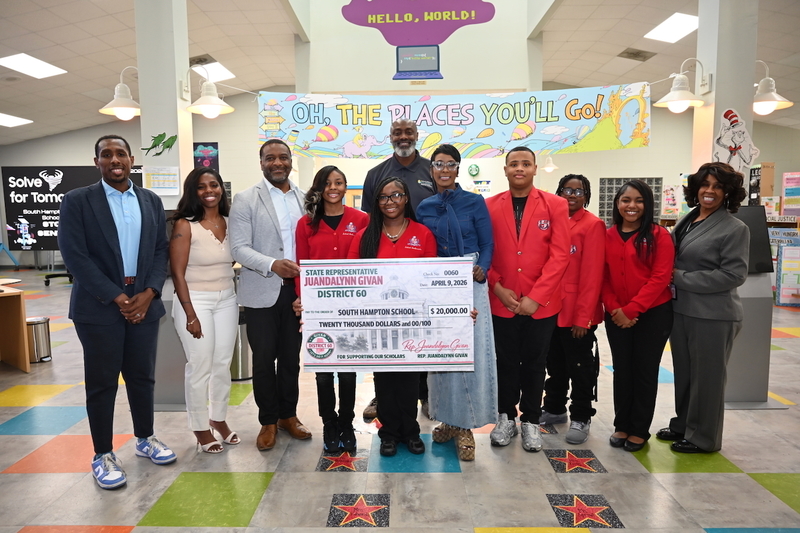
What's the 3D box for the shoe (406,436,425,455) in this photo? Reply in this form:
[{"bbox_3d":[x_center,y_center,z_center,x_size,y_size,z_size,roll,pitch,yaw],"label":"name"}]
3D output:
[{"bbox_3d":[0.074,1.006,3.137,0.095,0.100,0.250,-1,6,-12],"label":"shoe"}]

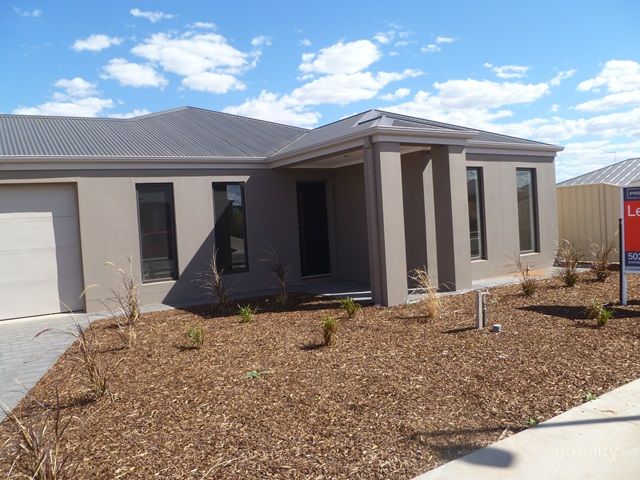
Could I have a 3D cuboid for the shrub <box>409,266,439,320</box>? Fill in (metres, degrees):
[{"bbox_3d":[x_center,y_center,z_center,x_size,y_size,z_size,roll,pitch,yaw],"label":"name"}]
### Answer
[{"bbox_3d":[1.430,0.724,7.152,0.415,0.727,0.374,-3,2,11],"label":"shrub"}]

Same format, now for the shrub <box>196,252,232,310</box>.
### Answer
[{"bbox_3d":[-1.744,0.645,8.552,0.565,0.941,0.537,-4,2,-35],"label":"shrub"}]

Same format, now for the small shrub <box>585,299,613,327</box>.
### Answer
[{"bbox_3d":[3.323,0.851,6.177,0.334,0.317,0.301,-2,3,28],"label":"small shrub"}]

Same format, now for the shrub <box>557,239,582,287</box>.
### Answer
[{"bbox_3d":[4.361,0.385,9.049,0.433,0.824,0.411,-4,2,-35],"label":"shrub"}]

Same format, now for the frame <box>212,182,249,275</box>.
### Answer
[{"bbox_3d":[-1.786,-0.238,10.386,0.675,1.830,0.100,-5,3,-30],"label":"frame"}]

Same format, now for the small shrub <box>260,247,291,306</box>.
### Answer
[{"bbox_3d":[-0.788,0.622,9.165,0.532,1.029,0.479,-3,2,-5],"label":"small shrub"}]

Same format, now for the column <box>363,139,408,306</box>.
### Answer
[{"bbox_3d":[1.029,-0.249,8.108,0.415,2.520,0.390,-4,2,-35],"label":"column"}]

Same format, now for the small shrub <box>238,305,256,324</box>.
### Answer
[{"bbox_3d":[-1.068,1.084,7.625,0.265,0.280,0.239,-4,2,-8],"label":"small shrub"}]

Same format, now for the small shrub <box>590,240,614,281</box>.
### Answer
[{"bbox_3d":[5.092,0.379,9.333,0.412,0.741,0.391,-4,2,-35],"label":"small shrub"}]

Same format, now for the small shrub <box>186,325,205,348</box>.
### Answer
[{"bbox_3d":[-1.406,1.084,5.845,0.193,0.260,0.183,-4,2,-35],"label":"small shrub"}]

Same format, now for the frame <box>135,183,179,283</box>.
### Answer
[{"bbox_3d":[-2.929,-0.124,9.365,0.679,1.795,0.120,-4,2,-35],"label":"frame"}]

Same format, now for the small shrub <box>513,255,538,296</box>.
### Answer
[{"bbox_3d":[3.317,0.565,8.397,0.390,0.674,0.351,-2,3,21],"label":"small shrub"}]

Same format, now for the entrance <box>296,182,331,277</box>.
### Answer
[{"bbox_3d":[-0.134,-0.228,11.355,0.807,2.028,0.120,-4,2,-35],"label":"entrance"}]

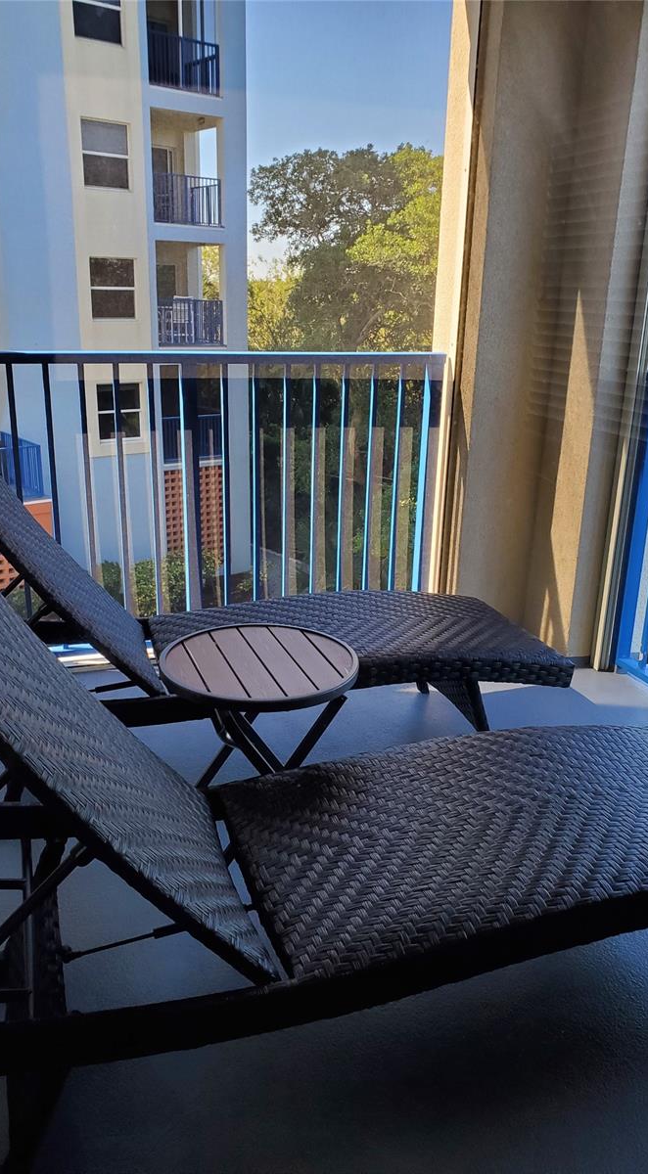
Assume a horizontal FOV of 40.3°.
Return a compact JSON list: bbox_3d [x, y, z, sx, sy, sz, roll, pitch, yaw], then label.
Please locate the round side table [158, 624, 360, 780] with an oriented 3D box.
[{"bbox_3d":[-0.156,0.406,2.171,0.460,0.495,0.460,1,19,0],"label":"round side table"}]

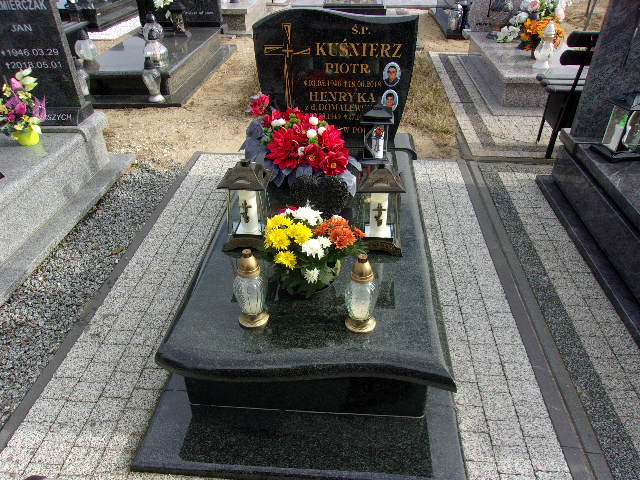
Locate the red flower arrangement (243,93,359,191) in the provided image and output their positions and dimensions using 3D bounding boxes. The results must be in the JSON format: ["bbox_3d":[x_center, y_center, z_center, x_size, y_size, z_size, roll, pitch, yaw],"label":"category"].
[{"bbox_3d":[-0.082,-0.415,2.102,0.470,0.300,0.360,2,34,4],"label":"red flower arrangement"}]

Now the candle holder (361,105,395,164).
[{"bbox_3d":[0.284,-0.538,2.526,0.150,0.270,0.150,2,34,4],"label":"candle holder"}]

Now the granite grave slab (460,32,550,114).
[{"bbox_3d":[2.076,-1.702,4.873,1.095,0.285,1.942,2,34,4],"label":"granite grave slab"}]

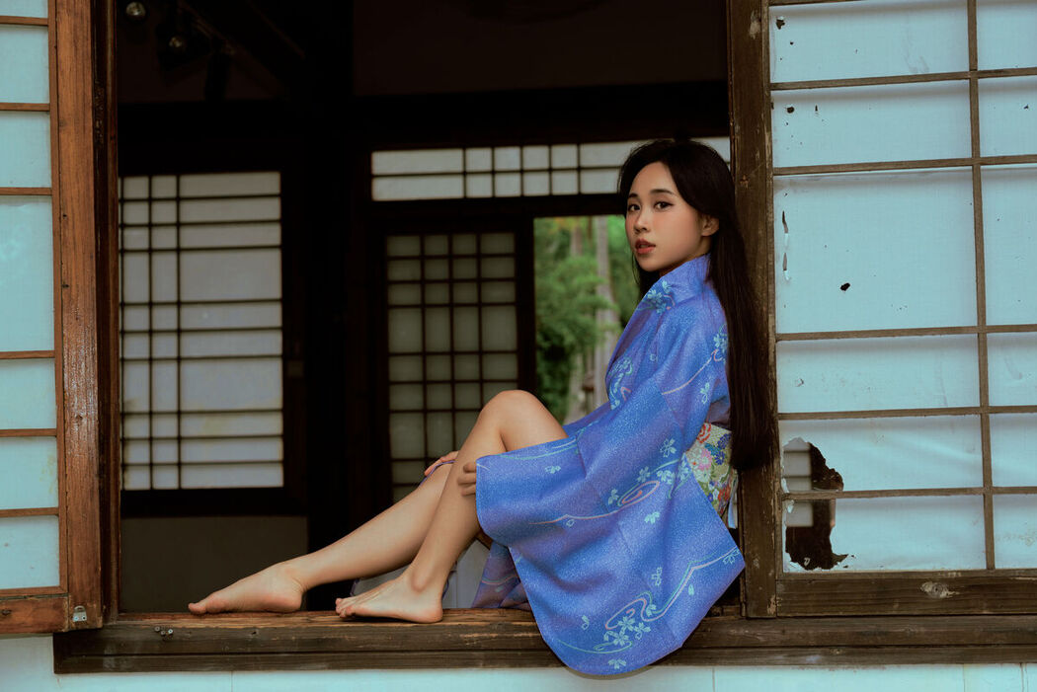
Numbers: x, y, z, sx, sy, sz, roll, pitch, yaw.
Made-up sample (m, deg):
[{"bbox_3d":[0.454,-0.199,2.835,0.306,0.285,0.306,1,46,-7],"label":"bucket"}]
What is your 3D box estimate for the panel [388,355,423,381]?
[{"bbox_3d":[-0.495,0.095,6.309,0.152,0.117,0.020,-1,-3,4],"label":"panel"}]

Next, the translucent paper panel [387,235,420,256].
[{"bbox_3d":[-0.511,-0.443,6.340,0.144,0.083,0.020,-1,-3,4],"label":"translucent paper panel"}]

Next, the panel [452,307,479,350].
[{"bbox_3d":[-0.231,-0.078,6.300,0.108,0.186,0.020,-1,-3,4],"label":"panel"}]

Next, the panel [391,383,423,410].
[{"bbox_3d":[-0.490,0.220,6.302,0.144,0.108,0.020,-1,-3,4],"label":"panel"}]

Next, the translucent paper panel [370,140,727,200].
[{"bbox_3d":[0.136,-0.777,6.313,1.567,0.233,0.030,-1,-3,4],"label":"translucent paper panel"}]

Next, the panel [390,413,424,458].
[{"bbox_3d":[-0.490,0.393,6.293,0.143,0.194,0.020,-1,-3,4],"label":"panel"}]

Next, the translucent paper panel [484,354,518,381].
[{"bbox_3d":[-0.080,0.090,6.280,0.151,0.108,0.020,-1,-3,4],"label":"translucent paper panel"}]

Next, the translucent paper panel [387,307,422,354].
[{"bbox_3d":[-0.500,-0.074,6.319,0.144,0.195,0.020,-1,-3,4],"label":"translucent paper panel"}]

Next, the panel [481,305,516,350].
[{"bbox_3d":[-0.084,-0.078,6.290,0.143,0.186,0.020,-1,-3,4],"label":"panel"}]

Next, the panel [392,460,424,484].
[{"bbox_3d":[-0.485,0.551,6.284,0.135,0.103,0.020,-1,-3,4],"label":"panel"}]

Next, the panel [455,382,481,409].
[{"bbox_3d":[-0.222,0.215,6.284,0.108,0.116,0.020,-1,-3,4],"label":"panel"}]

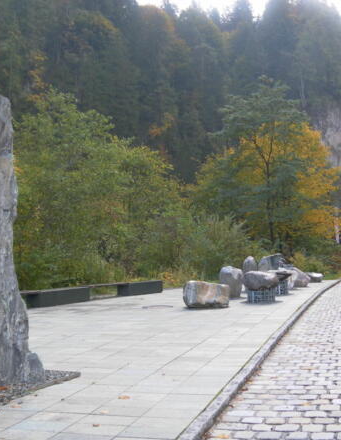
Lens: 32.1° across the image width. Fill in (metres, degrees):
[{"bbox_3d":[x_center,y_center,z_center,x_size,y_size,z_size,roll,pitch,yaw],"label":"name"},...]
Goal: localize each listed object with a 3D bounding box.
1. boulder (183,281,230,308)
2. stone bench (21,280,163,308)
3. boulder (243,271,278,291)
[{"bbox_3d":[0.799,1.653,13.165,1.000,0.580,0.600,-1,-2,-9],"label":"boulder"},{"bbox_3d":[-2.186,1.984,16.049,4.520,0.370,0.550,0,-2,-38],"label":"stone bench"},{"bbox_3d":[2.047,1.372,13.350,0.800,0.430,0.600,-2,-2,-6],"label":"boulder"}]

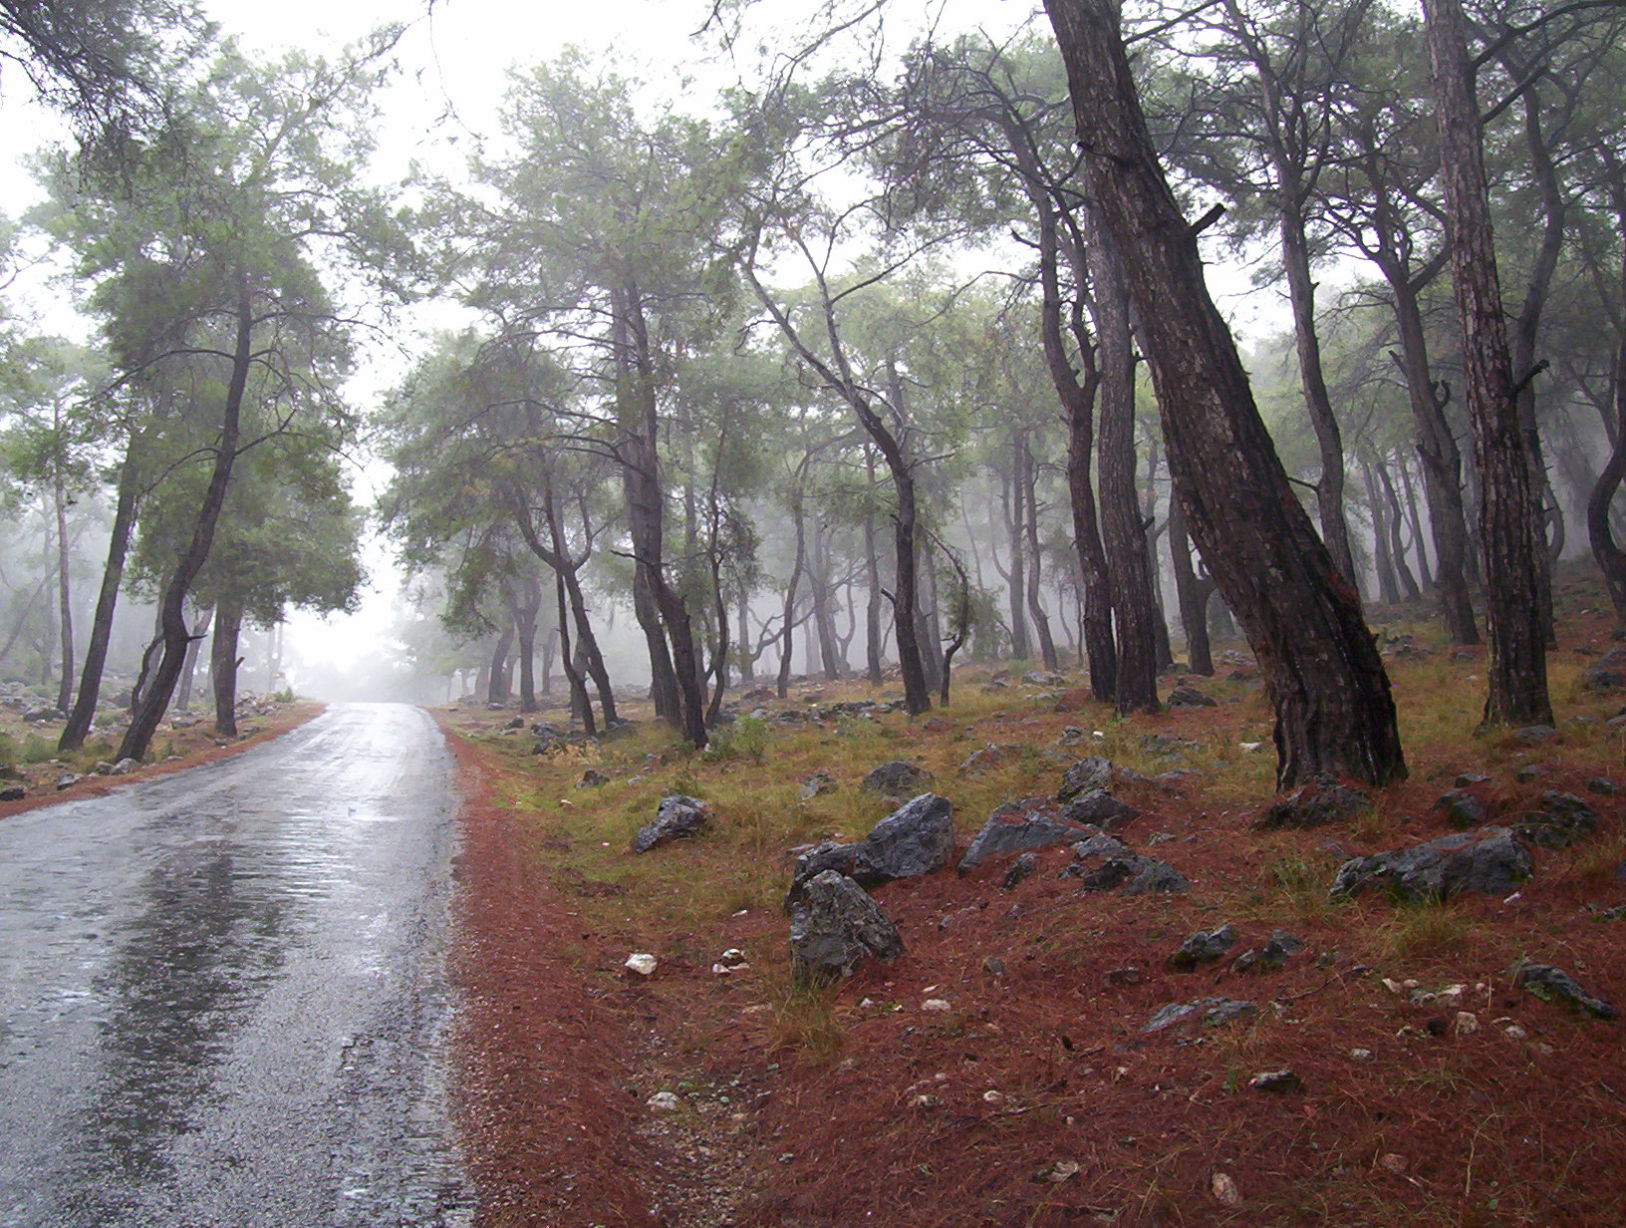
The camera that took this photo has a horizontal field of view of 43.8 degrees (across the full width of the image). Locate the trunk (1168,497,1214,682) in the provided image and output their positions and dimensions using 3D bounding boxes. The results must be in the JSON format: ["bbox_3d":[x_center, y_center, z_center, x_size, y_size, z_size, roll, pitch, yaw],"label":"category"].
[{"bbox_3d":[5.972,-0.412,32.000,0.763,2.812,0.550,0,-2,0],"label":"trunk"}]

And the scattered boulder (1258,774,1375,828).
[{"bbox_3d":[2.857,1.072,11.500,0.642,0.260,0.500,0,-2,0],"label":"scattered boulder"}]

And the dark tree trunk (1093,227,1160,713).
[{"bbox_3d":[3.234,-1.505,21.000,0.500,5.027,0.480,-2,-2,0],"label":"dark tree trunk"}]

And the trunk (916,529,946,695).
[{"bbox_3d":[2.053,-0.044,35.000,0.516,2.832,0.450,0,-2,0],"label":"trunk"}]

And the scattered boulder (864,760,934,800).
[{"bbox_3d":[0.680,1.330,16.300,0.570,0.310,0.450,0,-2,0],"label":"scattered boulder"}]

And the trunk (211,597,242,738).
[{"bbox_3d":[-12.160,1.107,42.000,0.632,2.927,0.600,0,-2,0],"label":"trunk"}]

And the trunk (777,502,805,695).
[{"bbox_3d":[-0.494,-0.339,45.000,0.621,4.548,0.450,0,-2,0],"label":"trunk"}]

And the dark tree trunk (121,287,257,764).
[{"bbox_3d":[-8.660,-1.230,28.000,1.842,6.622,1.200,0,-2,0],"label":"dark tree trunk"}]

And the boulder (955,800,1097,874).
[{"bbox_3d":[1.223,1.260,11.500,0.783,0.360,0.600,0,-2,0],"label":"boulder"}]

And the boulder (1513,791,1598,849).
[{"bbox_3d":[3.232,0.898,8.800,0.357,0.254,0.320,0,-2,0],"label":"boulder"}]

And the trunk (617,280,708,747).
[{"bbox_3d":[-2.156,-1.438,29.000,1.310,6.682,0.900,0,-2,0],"label":"trunk"}]

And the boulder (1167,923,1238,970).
[{"bbox_3d":[1.500,1.283,7.800,0.264,0.160,0.220,0,-2,0],"label":"boulder"}]

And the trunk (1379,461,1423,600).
[{"bbox_3d":[9.886,-1.366,34.000,0.725,2.369,0.450,0,-2,0],"label":"trunk"}]

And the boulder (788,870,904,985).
[{"bbox_3d":[0.134,1.269,8.200,0.459,0.463,0.400,0,-2,0],"label":"boulder"}]

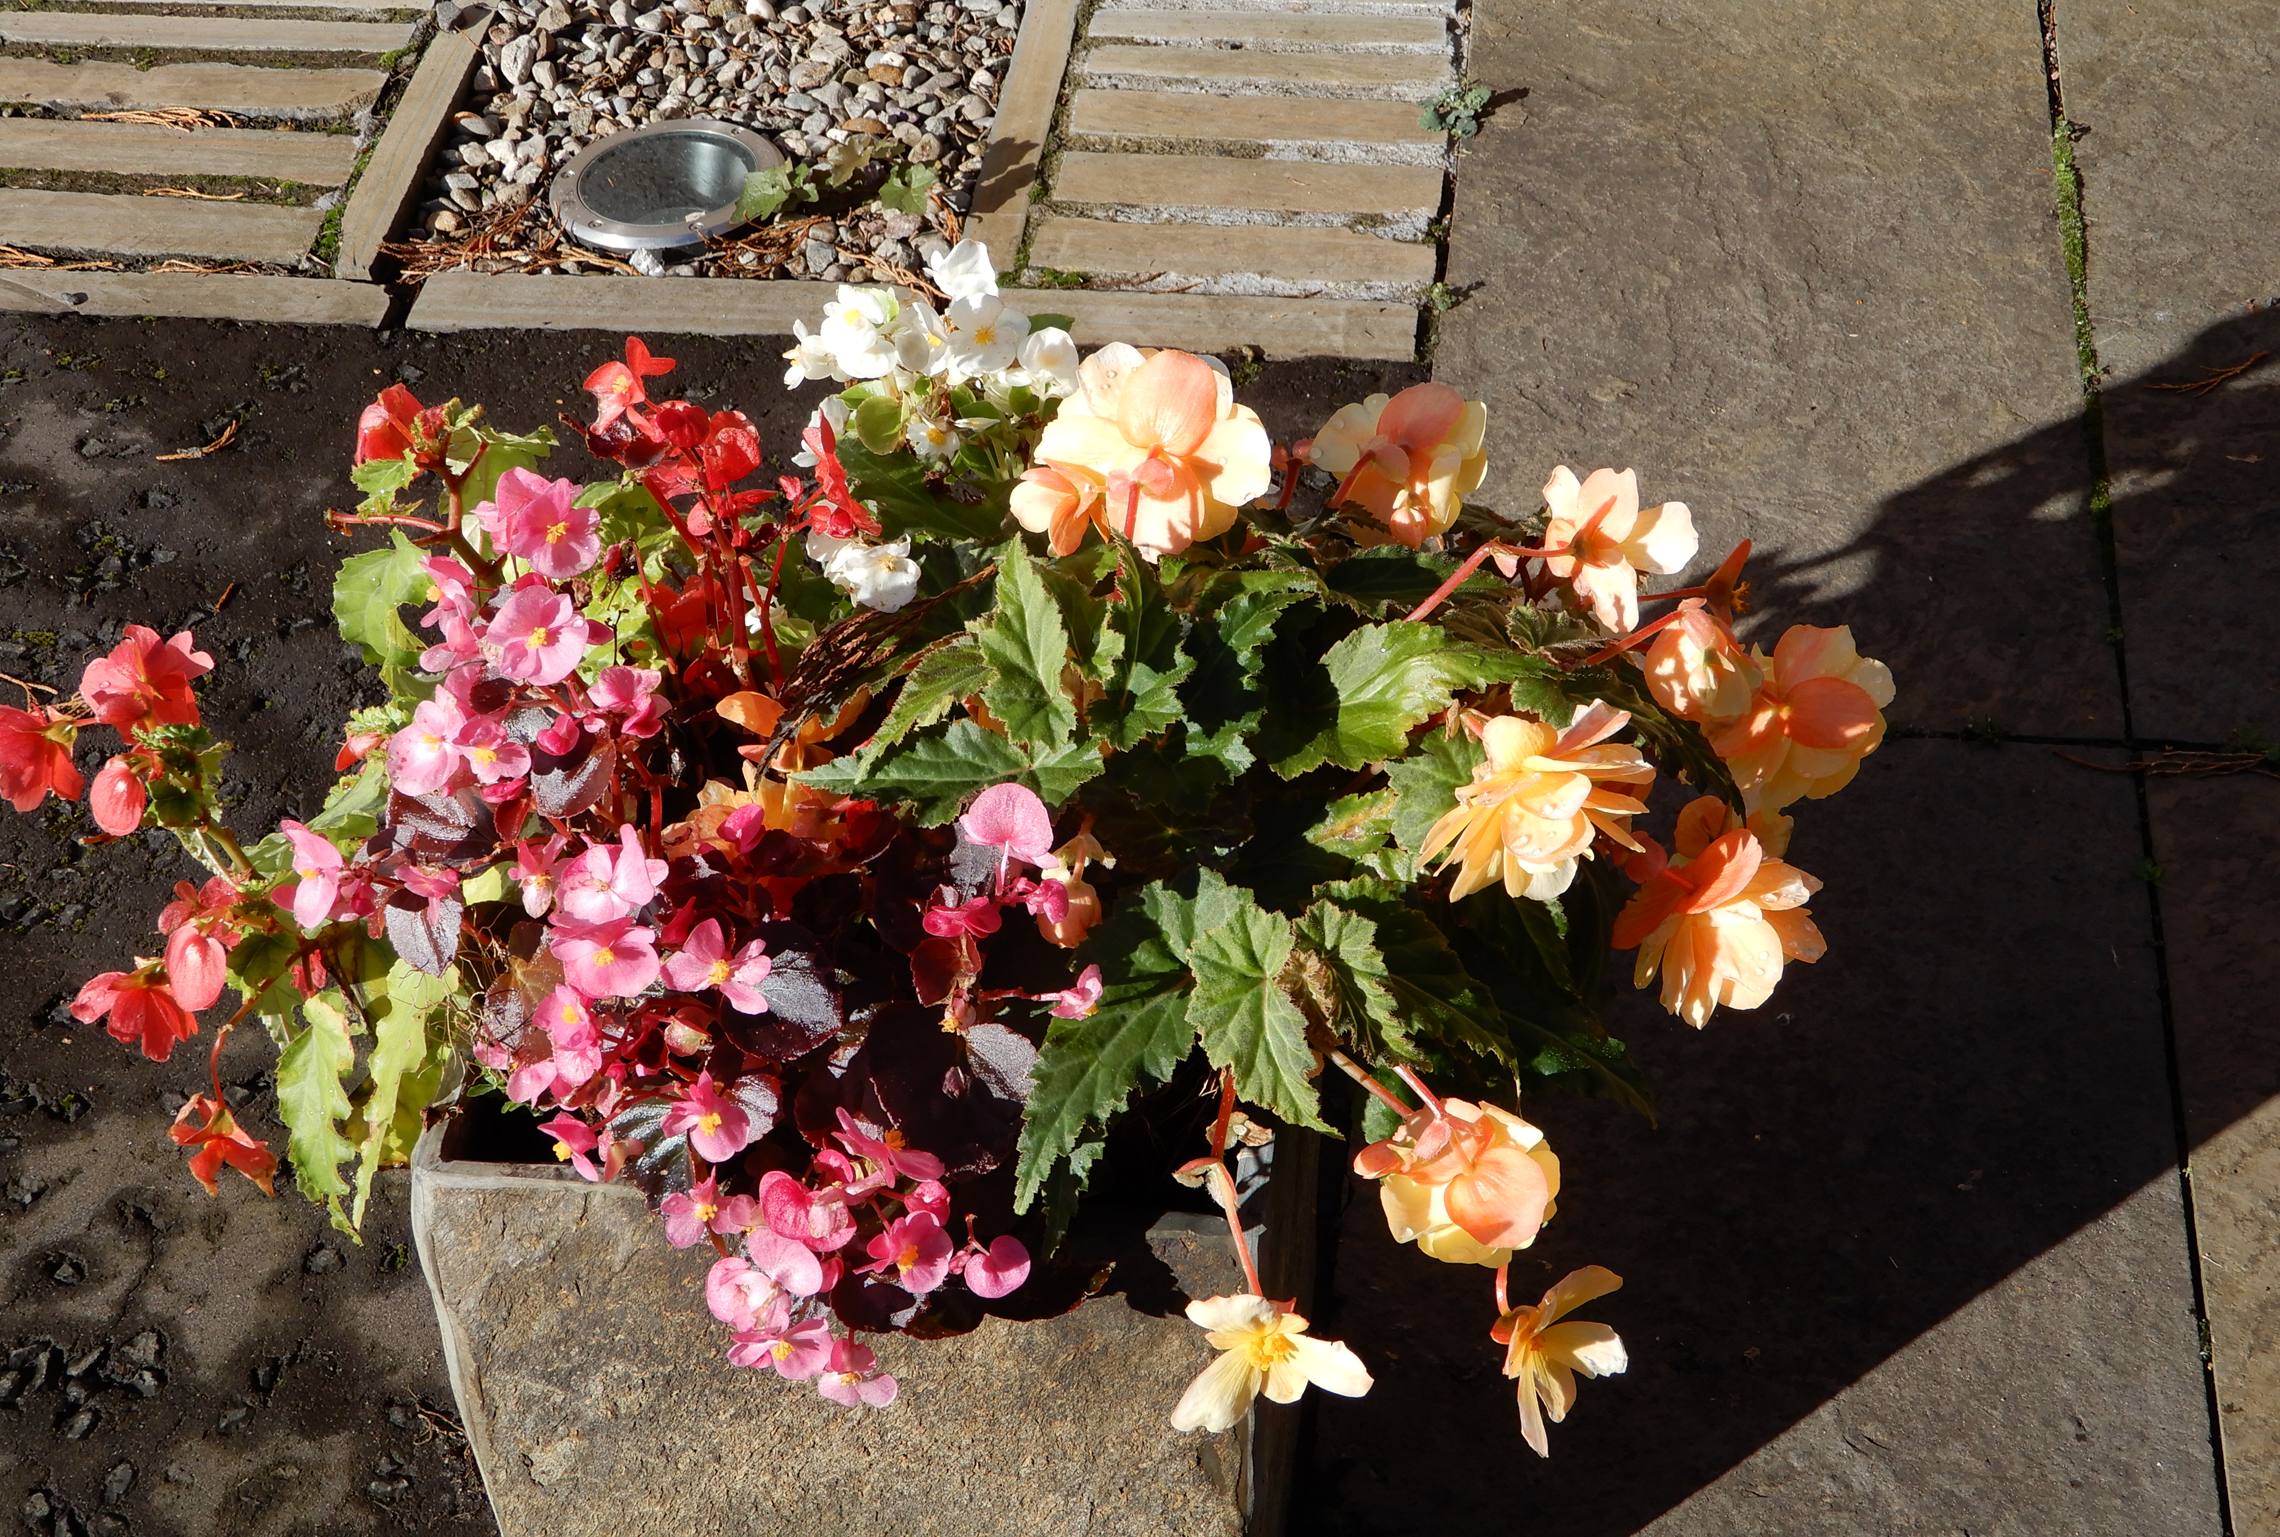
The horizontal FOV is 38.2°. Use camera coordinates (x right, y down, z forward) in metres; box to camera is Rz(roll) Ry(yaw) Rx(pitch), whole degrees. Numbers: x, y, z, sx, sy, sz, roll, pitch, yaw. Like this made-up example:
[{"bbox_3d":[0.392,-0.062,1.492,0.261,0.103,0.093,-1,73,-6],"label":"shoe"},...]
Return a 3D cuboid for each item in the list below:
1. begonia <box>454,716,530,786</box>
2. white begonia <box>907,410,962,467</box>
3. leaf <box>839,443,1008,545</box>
[{"bbox_3d":[-0.262,-0.007,1.330,0.032,0.030,0.017,-17,12,-11],"label":"begonia"},{"bbox_3d":[-0.092,-0.148,1.480,0.026,0.025,0.014,-8,14,-3],"label":"white begonia"},{"bbox_3d":[-0.097,-0.124,1.480,0.085,0.035,0.065,-9,46,-3],"label":"leaf"}]

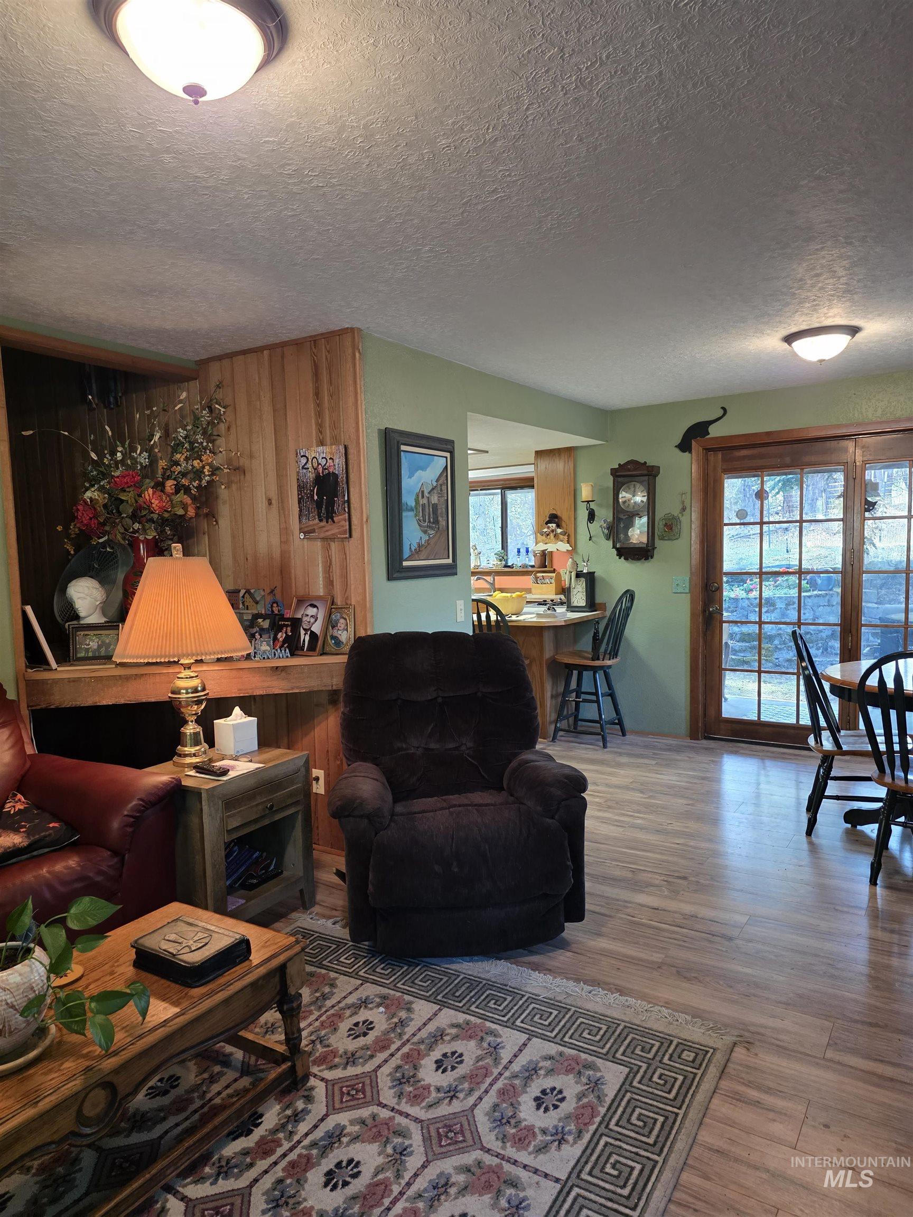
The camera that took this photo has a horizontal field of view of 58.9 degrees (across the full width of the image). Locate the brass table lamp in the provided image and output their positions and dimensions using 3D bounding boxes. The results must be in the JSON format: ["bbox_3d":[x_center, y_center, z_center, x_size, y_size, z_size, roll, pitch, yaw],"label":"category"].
[{"bbox_3d":[-1.028,0.194,3.083,0.502,0.804,0.502,1,5,33],"label":"brass table lamp"}]

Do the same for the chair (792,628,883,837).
[{"bbox_3d":[1.934,0.592,3.933,0.540,0.975,0.460,0,5,19],"label":"chair"}]

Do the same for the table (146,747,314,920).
[{"bbox_3d":[-0.896,0.907,3.107,0.434,0.636,0.544,1,5,28],"label":"table"}]

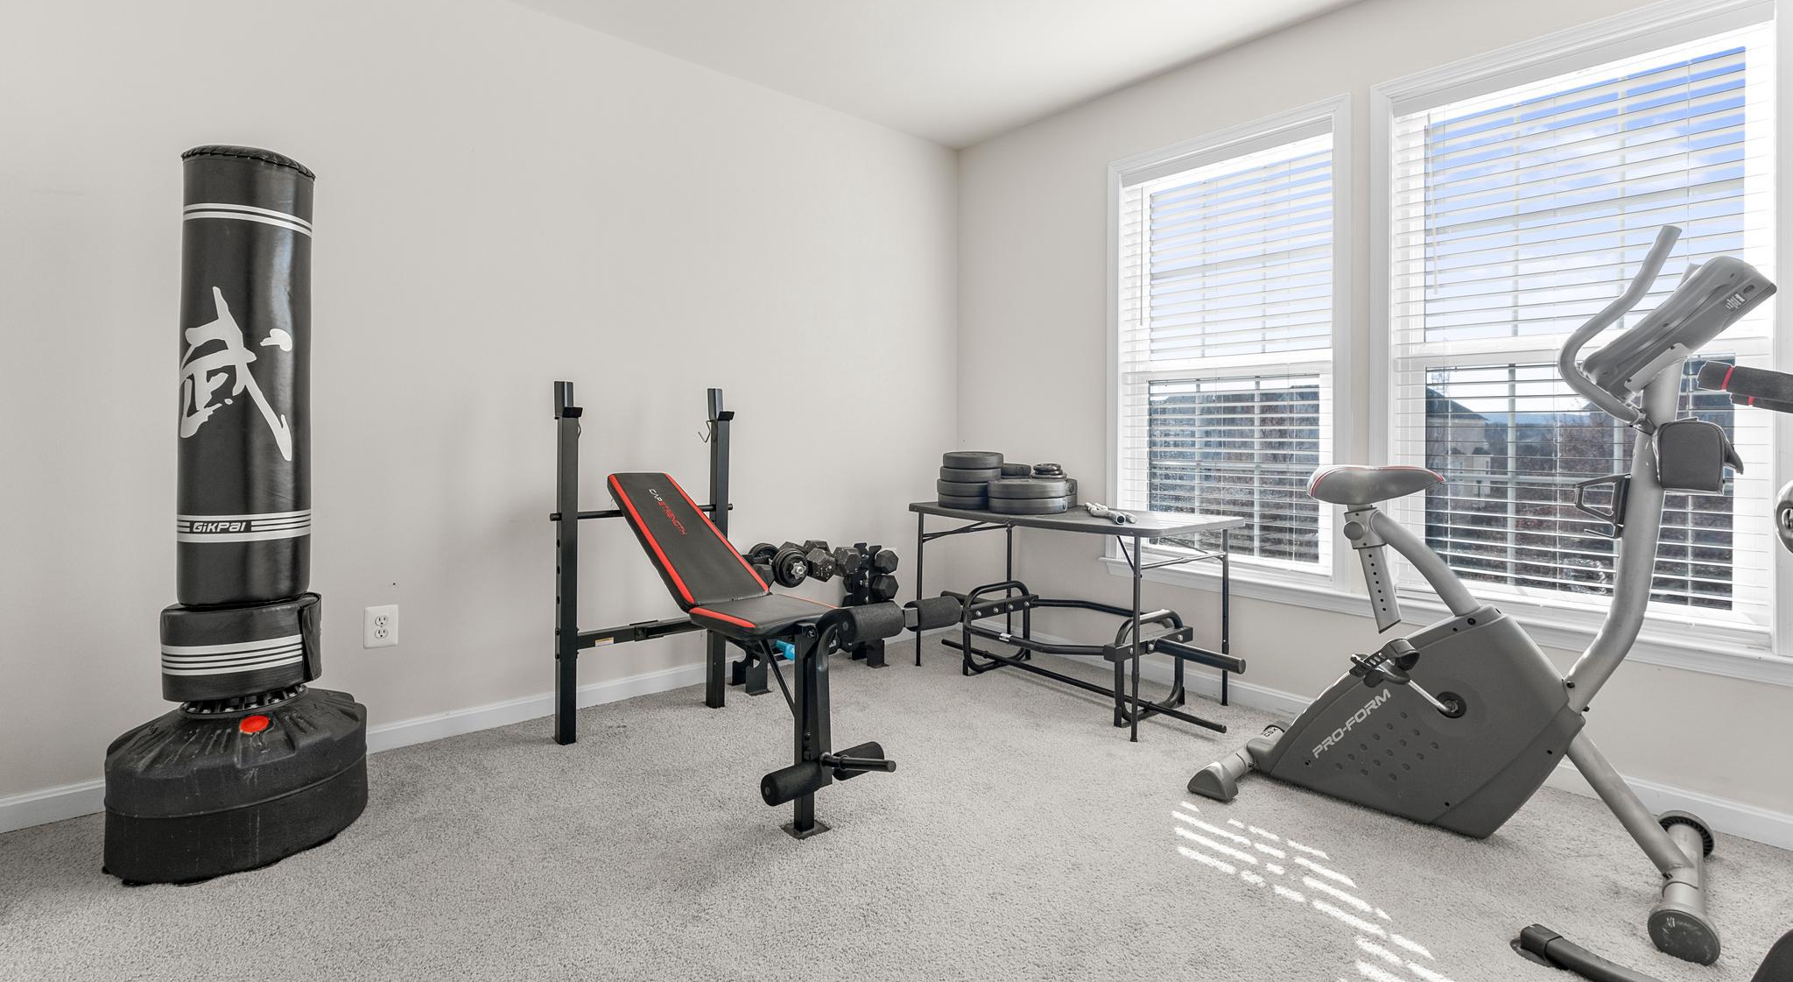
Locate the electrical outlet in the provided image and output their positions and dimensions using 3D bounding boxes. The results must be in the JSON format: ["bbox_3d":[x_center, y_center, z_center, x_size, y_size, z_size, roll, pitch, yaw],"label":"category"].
[{"bbox_3d":[-1.682,0.445,2.441,0.083,0.122,0.008,-2,3,-39],"label":"electrical outlet"}]

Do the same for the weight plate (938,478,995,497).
[{"bbox_3d":[0.321,-0.020,3.263,0.280,0.058,0.280,0,3,0],"label":"weight plate"}]

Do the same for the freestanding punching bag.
[{"bbox_3d":[-1.684,0.011,1.935,0.510,1.700,0.510,-1,3,-17],"label":"freestanding punching bag"}]

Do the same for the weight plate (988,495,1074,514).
[{"bbox_3d":[0.552,0.050,3.113,0.330,0.060,0.330,0,3,0],"label":"weight plate"}]

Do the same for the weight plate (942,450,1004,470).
[{"bbox_3d":[0.327,-0.132,3.200,0.262,0.058,0.262,0,3,0],"label":"weight plate"}]

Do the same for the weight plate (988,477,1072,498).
[{"bbox_3d":[0.545,-0.014,3.060,0.333,0.063,0.333,0,3,0],"label":"weight plate"}]

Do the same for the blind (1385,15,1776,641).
[{"bbox_3d":[1.977,-0.452,2.246,0.060,1.560,0.850,-2,3,-42],"label":"blind"}]

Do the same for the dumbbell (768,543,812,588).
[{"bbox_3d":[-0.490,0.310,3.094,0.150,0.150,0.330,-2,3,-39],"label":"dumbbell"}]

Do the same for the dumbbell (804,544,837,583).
[{"bbox_3d":[-0.376,0.286,3.110,0.140,0.140,0.290,-2,4,-39],"label":"dumbbell"}]

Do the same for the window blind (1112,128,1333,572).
[{"bbox_3d":[1.284,-0.541,2.997,0.060,1.560,0.850,-2,3,-42],"label":"window blind"}]

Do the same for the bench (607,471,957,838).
[{"bbox_3d":[-0.483,0.414,2.230,0.380,0.880,1.660,-2,4,-39],"label":"bench"}]

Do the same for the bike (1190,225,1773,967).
[{"bbox_3d":[1.404,0.167,1.899,0.530,1.440,1.090,-3,4,-44],"label":"bike"}]

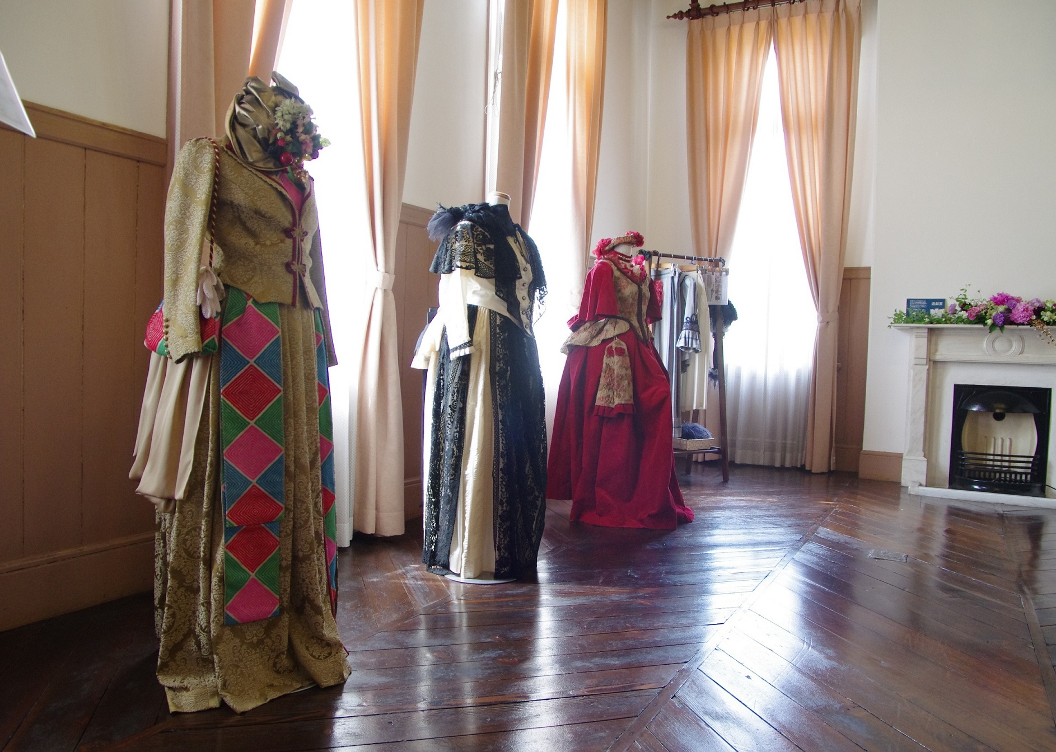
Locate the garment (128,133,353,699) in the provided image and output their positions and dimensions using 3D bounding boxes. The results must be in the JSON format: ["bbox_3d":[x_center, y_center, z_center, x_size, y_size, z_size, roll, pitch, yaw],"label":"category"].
[{"bbox_3d":[-0.769,-0.002,2.051,0.600,1.570,0.560,3,3,32],"label":"garment"}]

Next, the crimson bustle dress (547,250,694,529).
[{"bbox_3d":[0.504,0.036,4.064,0.700,1.410,0.800,0,3,-40],"label":"crimson bustle dress"}]

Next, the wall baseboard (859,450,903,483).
[{"bbox_3d":[2.512,0.647,5.360,0.285,0.200,0.030,3,2,25],"label":"wall baseboard"}]

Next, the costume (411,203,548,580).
[{"bbox_3d":[-0.181,0.044,2.973,0.560,1.420,0.500,3,3,35],"label":"costume"}]

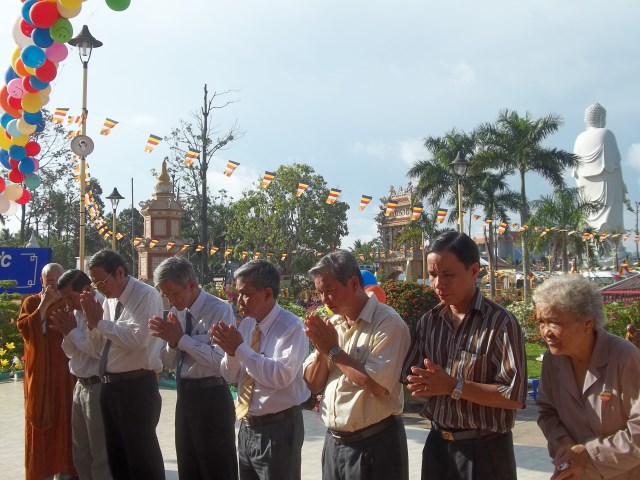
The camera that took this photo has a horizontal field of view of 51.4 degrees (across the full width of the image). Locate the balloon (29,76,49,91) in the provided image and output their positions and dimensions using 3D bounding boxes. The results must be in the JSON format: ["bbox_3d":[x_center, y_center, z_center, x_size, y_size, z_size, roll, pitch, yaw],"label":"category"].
[{"bbox_3d":[-2.950,-1.667,7.000,0.210,0.210,0.210,0,-2,0],"label":"balloon"}]

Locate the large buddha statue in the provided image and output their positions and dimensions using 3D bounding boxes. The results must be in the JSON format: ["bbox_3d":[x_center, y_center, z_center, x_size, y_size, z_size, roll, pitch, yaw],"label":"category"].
[{"bbox_3d":[34.791,-8.417,83.000,5.200,17.600,5.900,2,-4,-37],"label":"large buddha statue"}]

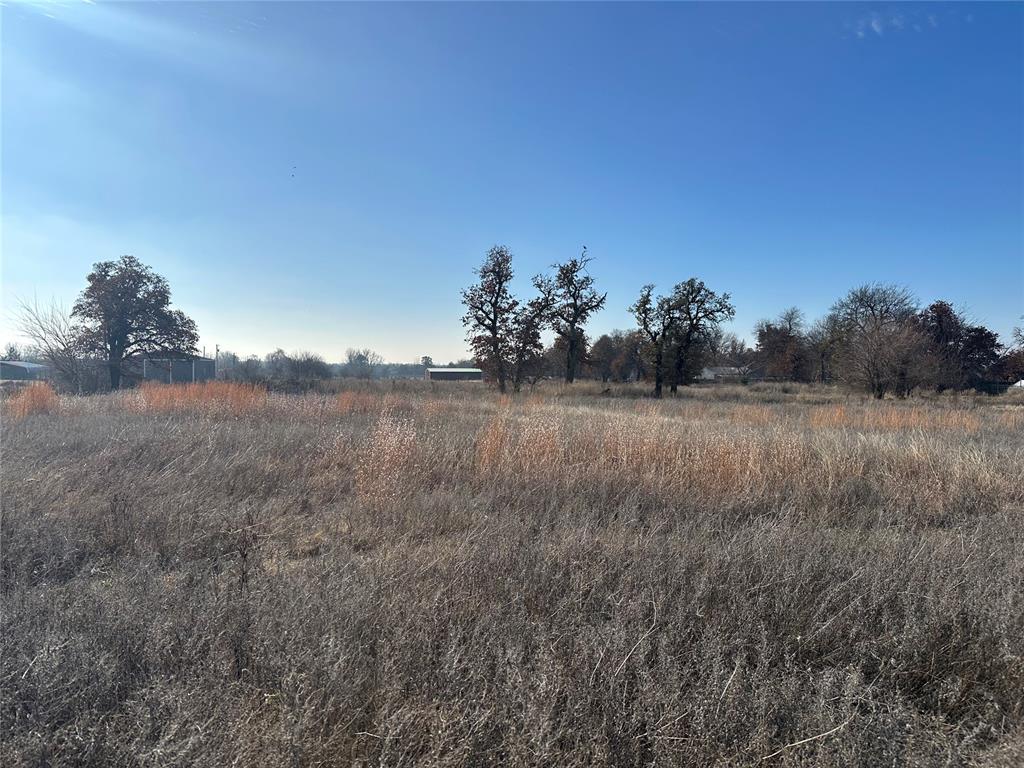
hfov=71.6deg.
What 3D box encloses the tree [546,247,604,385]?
[{"bbox_3d":[5.630,-5.940,62.000,5.240,11.790,4.720,0,1,0],"label":"tree"}]

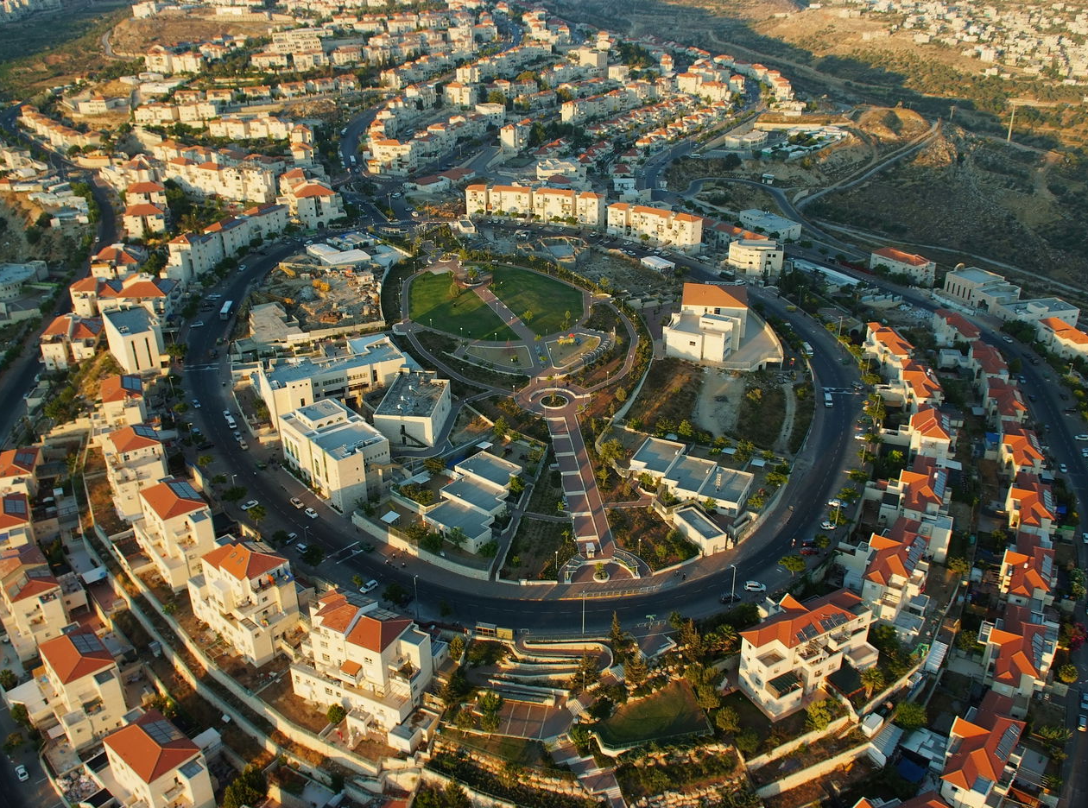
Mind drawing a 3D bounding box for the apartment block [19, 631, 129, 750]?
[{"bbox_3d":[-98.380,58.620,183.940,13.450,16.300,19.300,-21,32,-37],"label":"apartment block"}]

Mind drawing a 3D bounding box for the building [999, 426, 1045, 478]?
[{"bbox_3d":[133.540,13.770,244.810,10.500,11.400,26.100,8,26,17],"label":"building"}]

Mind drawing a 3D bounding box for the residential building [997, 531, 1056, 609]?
[{"bbox_3d":[112.500,38.710,202.570,11.180,9.100,25.170,12,28,24],"label":"residential building"}]

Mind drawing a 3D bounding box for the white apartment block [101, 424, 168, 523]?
[{"bbox_3d":[-107.730,16.640,231.110,12.900,20.200,18.500,-16,29,-30],"label":"white apartment block"}]

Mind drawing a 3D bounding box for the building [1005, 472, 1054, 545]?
[{"bbox_3d":[124.470,26.910,223.910,10.600,11.400,26.100,10,27,22],"label":"building"}]

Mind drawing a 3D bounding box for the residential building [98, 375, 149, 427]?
[{"bbox_3d":[-118.110,1.740,245.500,12.000,16.200,16.000,-11,27,-22],"label":"residential building"}]

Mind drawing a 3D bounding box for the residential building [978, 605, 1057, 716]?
[{"bbox_3d":[96.290,51.560,178.670,11.800,11.400,26.300,14,28,27],"label":"residential building"}]

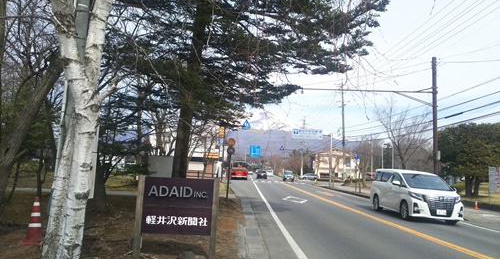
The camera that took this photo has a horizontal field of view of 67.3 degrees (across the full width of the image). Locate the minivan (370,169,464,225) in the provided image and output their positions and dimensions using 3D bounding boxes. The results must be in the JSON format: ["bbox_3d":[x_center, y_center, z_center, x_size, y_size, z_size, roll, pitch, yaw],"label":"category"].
[{"bbox_3d":[6.553,2.566,15.212,1.870,1.910,4.930,3,-6,0],"label":"minivan"}]

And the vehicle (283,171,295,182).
[{"bbox_3d":[5.425,6.690,54.073,1.500,1.580,3.500,2,-6,0],"label":"vehicle"}]

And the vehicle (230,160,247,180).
[{"bbox_3d":[-1.460,6.268,57.729,2.400,2.800,7.200,2,-6,0],"label":"vehicle"}]

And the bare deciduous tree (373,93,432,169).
[{"bbox_3d":[12.451,1.141,30.559,4.600,8.280,4.600,2,-6,0],"label":"bare deciduous tree"}]

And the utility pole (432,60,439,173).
[{"bbox_3d":[9.269,0.100,18.596,0.240,7.580,0.240,2,-6,0],"label":"utility pole"}]

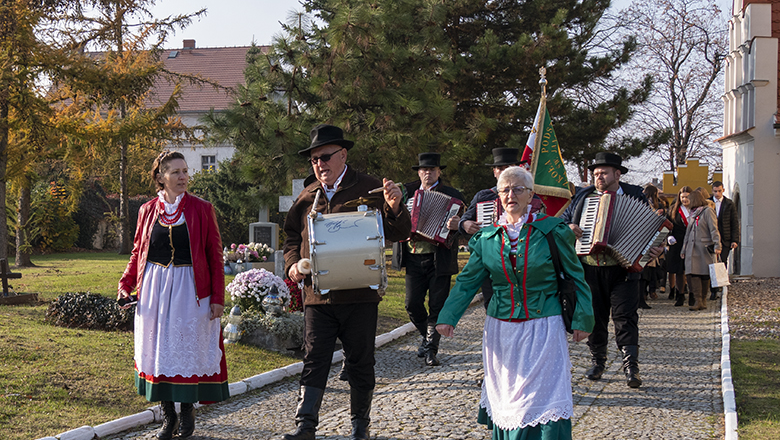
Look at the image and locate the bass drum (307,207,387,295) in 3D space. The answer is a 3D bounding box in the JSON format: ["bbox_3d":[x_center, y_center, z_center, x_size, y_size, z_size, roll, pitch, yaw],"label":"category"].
[{"bbox_3d":[-0.230,0.170,5.120,0.400,0.450,0.450,4,0,-3],"label":"bass drum"}]

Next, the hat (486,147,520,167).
[{"bbox_3d":[0.910,-0.488,7.400,0.300,0.140,0.340,3,0,17],"label":"hat"}]

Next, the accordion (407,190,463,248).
[{"bbox_3d":[0.374,-0.009,8.150,0.480,0.430,0.230,13,-2,19],"label":"accordion"}]

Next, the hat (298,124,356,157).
[{"bbox_3d":[-0.357,-0.445,5.330,0.280,0.145,0.320,-4,8,30],"label":"hat"}]

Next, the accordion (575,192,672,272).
[{"bbox_3d":[1.784,0.088,7.220,0.700,0.550,0.300,15,0,14],"label":"accordion"}]

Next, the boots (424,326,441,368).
[{"bbox_3d":[0.381,1.113,8.400,0.125,0.380,0.290,0,0,0],"label":"boots"}]

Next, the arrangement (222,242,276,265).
[{"bbox_3d":[-2.944,0.697,19.700,1.020,0.480,0.600,0,0,3],"label":"arrangement"}]

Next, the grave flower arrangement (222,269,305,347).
[{"bbox_3d":[-1.306,0.906,9.700,0.800,0.760,0.700,0,0,19],"label":"grave flower arrangement"}]

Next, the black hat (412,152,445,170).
[{"bbox_3d":[0.348,-0.516,8.380,0.290,0.145,0.310,1,0,12],"label":"black hat"}]

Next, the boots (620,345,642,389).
[{"bbox_3d":[1.854,1.132,7.270,0.130,0.335,0.300,1,-5,12],"label":"boots"}]

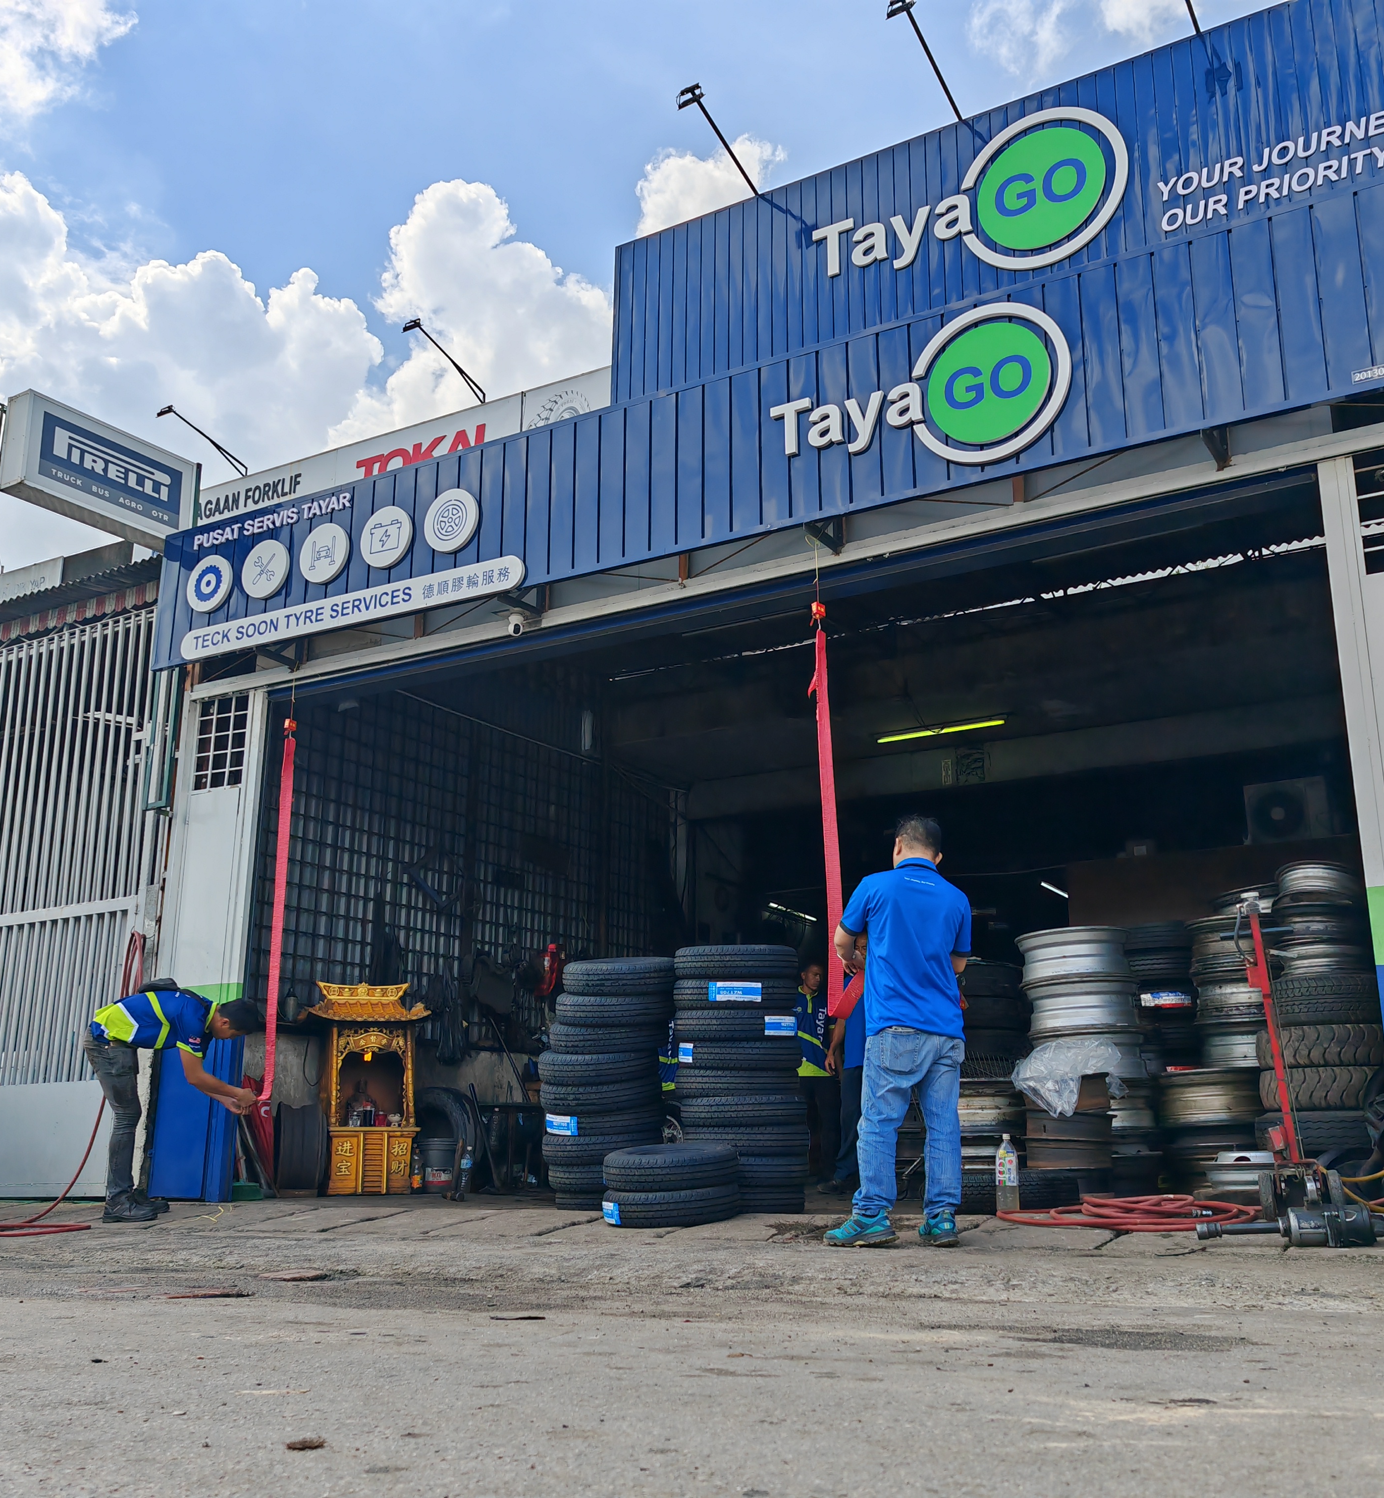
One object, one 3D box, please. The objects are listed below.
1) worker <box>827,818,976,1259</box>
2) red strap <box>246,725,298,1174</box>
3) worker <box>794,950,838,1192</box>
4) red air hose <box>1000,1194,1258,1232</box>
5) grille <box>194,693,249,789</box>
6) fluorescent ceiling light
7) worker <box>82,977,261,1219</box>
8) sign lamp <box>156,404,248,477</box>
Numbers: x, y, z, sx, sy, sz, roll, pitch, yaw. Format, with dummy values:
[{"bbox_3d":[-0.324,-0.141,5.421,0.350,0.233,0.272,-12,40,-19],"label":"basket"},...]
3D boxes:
[{"bbox_3d":[0.830,1.120,6.360,0.520,1.710,0.400,5,-16,-17],"label":"worker"},{"bbox_3d":[-2.519,1.160,9.486,0.180,2.811,0.150,-9,-17,30],"label":"red strap"},{"bbox_3d":[0.826,2.371,11.512,0.480,1.684,0.330,2,-15,-9],"label":"worker"},{"bbox_3d":[1.761,1.881,6.394,1.080,0.140,0.620,-9,-17,29],"label":"red air hose"},{"bbox_3d":[-3.216,-0.038,10.642,0.468,0.638,0.040,-9,-17,30],"label":"grille"},{"bbox_3d":[2.260,-0.162,14.100,1.220,0.080,0.080,-9,-17,29],"label":"fluorescent ceiling light"},{"bbox_3d":[-2.985,2.012,8.987,0.948,1.316,0.480,4,-15,-18],"label":"worker"},{"bbox_3d":[-3.150,-2.005,10.054,0.150,0.270,0.740,-9,-17,29],"label":"sign lamp"}]

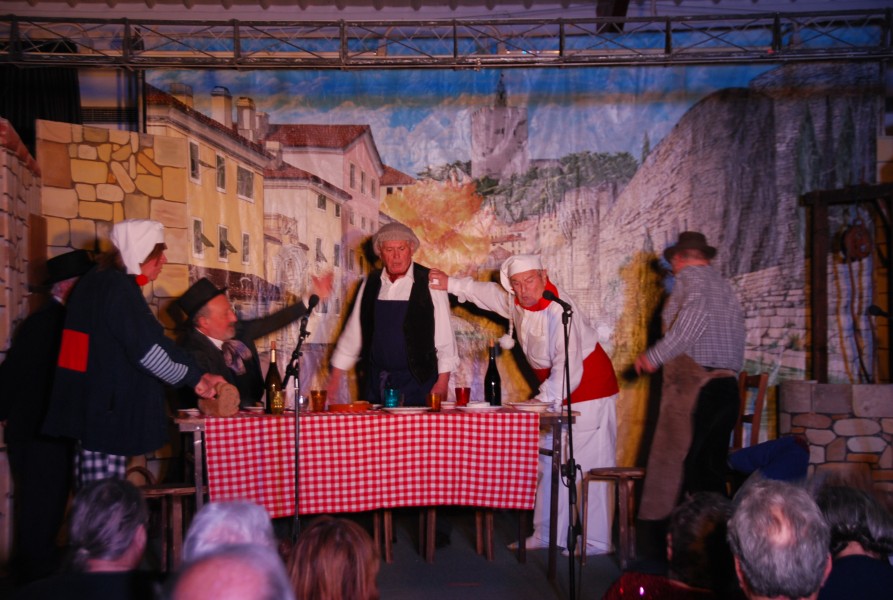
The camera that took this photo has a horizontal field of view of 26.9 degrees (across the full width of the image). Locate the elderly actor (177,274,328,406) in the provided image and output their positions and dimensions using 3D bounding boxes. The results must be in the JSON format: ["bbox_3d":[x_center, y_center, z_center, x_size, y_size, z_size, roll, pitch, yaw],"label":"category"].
[{"bbox_3d":[-0.954,0.591,8.980,0.680,1.400,0.580,-1,-1,38],"label":"elderly actor"}]

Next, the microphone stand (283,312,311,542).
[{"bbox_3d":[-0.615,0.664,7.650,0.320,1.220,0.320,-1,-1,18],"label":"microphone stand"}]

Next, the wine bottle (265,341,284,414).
[{"bbox_3d":[-0.795,0.366,8.598,0.080,0.320,0.080,0,-1,0],"label":"wine bottle"}]

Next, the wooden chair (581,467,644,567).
[{"bbox_3d":[0.806,1.048,9.000,0.310,0.455,0.320,-1,-1,14],"label":"wooden chair"}]

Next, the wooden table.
[{"bbox_3d":[-0.351,0.902,8.604,1.800,0.760,0.720,0,-1,-13],"label":"wooden table"}]

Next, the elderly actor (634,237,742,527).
[{"bbox_3d":[1.217,0.466,9.300,0.480,1.620,0.520,-1,-1,35],"label":"elderly actor"}]

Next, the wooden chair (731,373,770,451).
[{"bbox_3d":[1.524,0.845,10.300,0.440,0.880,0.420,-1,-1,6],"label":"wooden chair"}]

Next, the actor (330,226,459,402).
[{"bbox_3d":[-0.271,0.449,9.350,0.640,1.680,0.420,-1,-1,3],"label":"actor"}]

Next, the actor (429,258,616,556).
[{"bbox_3d":[0.387,0.529,9.380,0.700,1.510,0.780,0,-1,-44],"label":"actor"}]

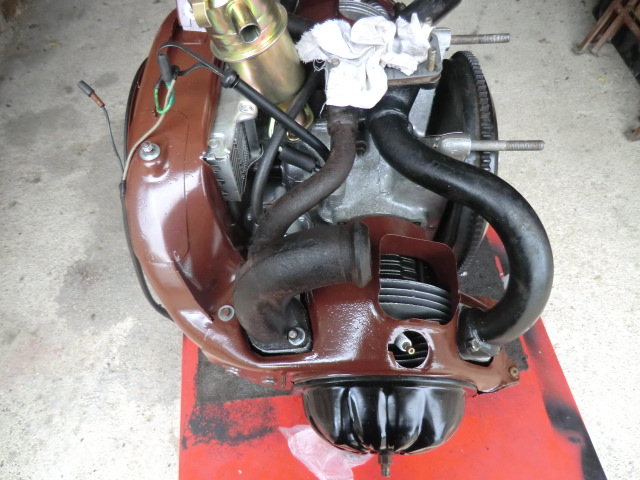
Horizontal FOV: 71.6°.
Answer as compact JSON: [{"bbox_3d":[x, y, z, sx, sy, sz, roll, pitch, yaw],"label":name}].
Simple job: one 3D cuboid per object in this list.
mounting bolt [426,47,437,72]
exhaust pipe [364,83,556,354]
[{"bbox_3d":[0.105,-0.169,0.417,0.008,0.025,0.008,-2,59,9],"label":"mounting bolt"},{"bbox_3d":[0.130,-0.022,0.433,0.163,0.128,0.253,0,60,6],"label":"exhaust pipe"}]

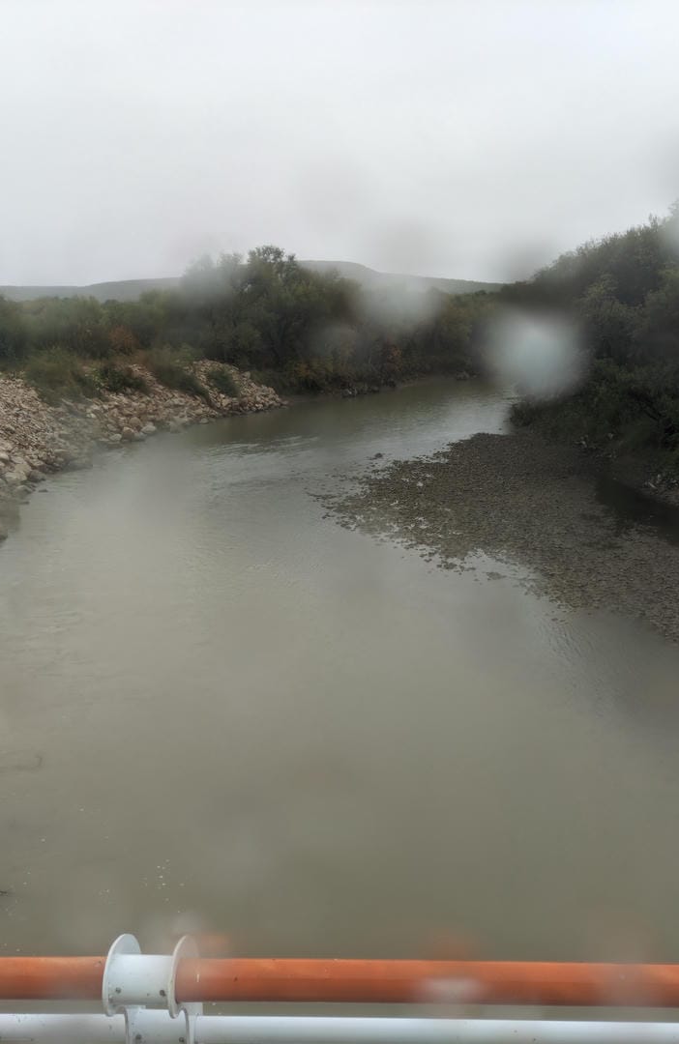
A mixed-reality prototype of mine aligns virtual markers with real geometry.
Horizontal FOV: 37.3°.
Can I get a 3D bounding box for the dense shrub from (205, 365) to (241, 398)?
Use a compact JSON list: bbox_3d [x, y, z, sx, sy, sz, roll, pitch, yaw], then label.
[{"bbox_3d":[-8.792,-10.604,76.000,2.700,2.300,2.500,1,11,0],"label":"dense shrub"}]

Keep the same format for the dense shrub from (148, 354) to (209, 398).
[{"bbox_3d":[-11.560,-10.474,72.000,4.200,3.000,3.600,1,11,0],"label":"dense shrub"}]

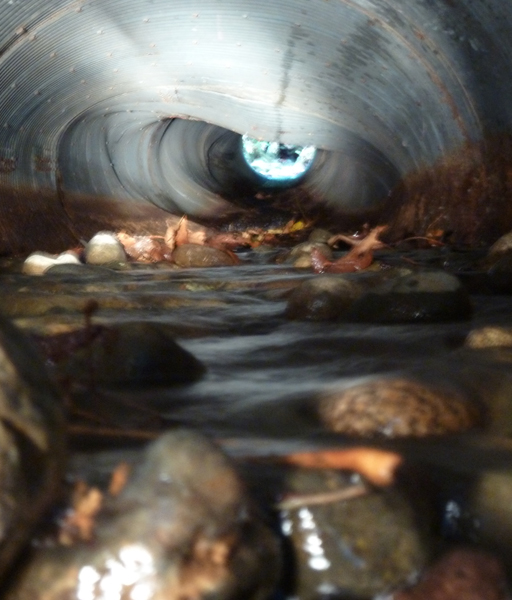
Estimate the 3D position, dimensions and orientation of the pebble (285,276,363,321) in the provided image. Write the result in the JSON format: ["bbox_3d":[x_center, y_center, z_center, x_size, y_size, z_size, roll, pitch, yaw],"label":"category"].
[{"bbox_3d":[0.076,0.003,2.000,0.089,0.059,0.080,0,2,0],"label":"pebble"}]

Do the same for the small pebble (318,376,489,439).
[{"bbox_3d":[0.077,0.062,0.950,0.087,0.043,0.070,0,2,0],"label":"small pebble"}]

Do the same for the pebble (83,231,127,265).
[{"bbox_3d":[-0.344,-0.114,4.150,0.101,0.092,0.090,0,2,0],"label":"pebble"}]

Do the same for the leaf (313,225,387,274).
[{"bbox_3d":[0.197,-0.106,3.800,0.156,0.105,0.100,0,2,0],"label":"leaf"}]

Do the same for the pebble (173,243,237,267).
[{"bbox_3d":[-0.118,-0.101,4.200,0.154,0.066,0.110,0,2,0],"label":"pebble"}]

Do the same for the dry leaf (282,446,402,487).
[{"bbox_3d":[0.038,0.073,0.790,0.053,0.018,0.030,0,2,0],"label":"dry leaf"}]

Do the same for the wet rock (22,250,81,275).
[{"bbox_3d":[-0.431,-0.076,3.800,0.122,0.057,0.090,0,2,0],"label":"wet rock"}]

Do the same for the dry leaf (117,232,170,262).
[{"bbox_3d":[-0.268,-0.125,4.300,0.129,0.072,0.090,0,2,0],"label":"dry leaf"}]

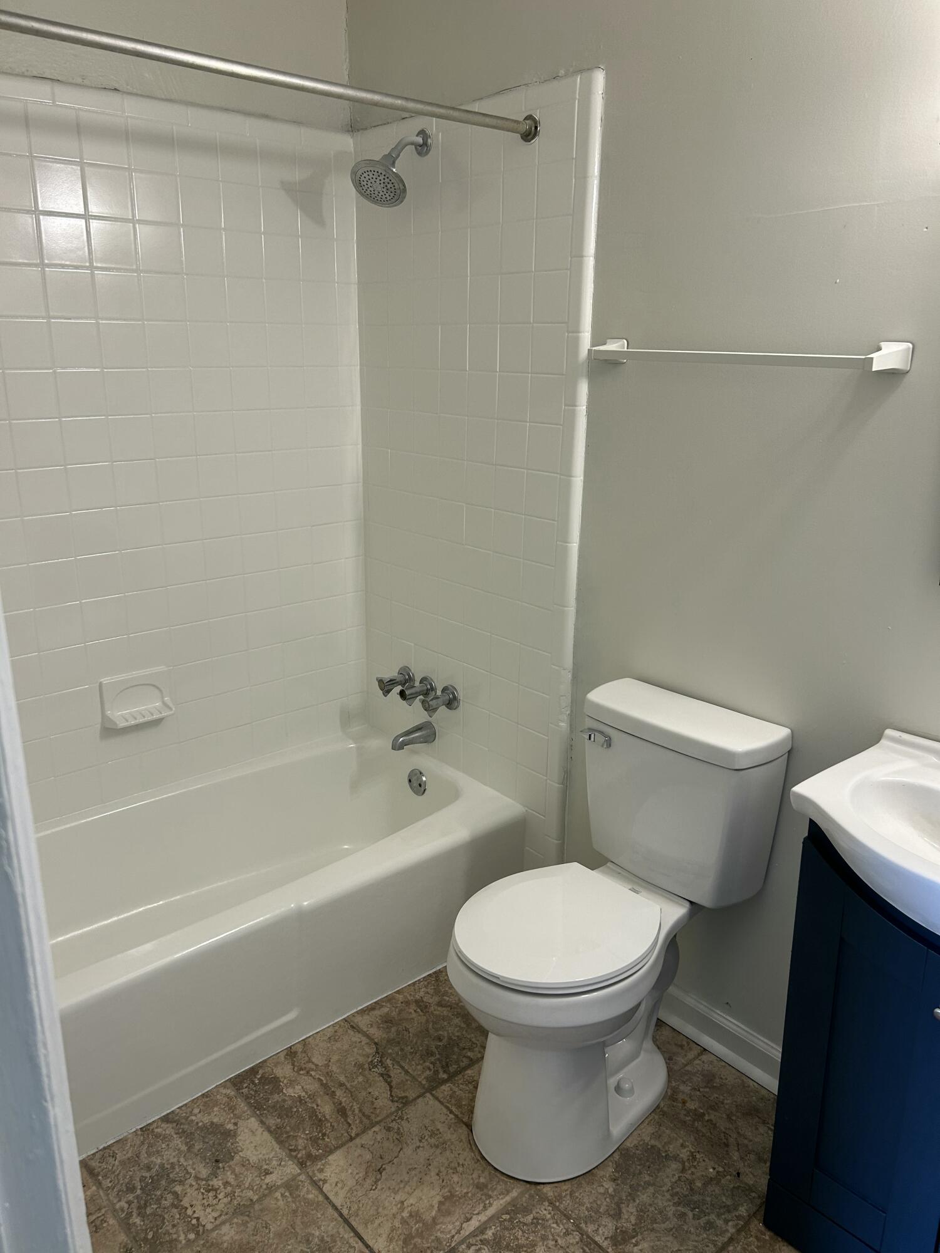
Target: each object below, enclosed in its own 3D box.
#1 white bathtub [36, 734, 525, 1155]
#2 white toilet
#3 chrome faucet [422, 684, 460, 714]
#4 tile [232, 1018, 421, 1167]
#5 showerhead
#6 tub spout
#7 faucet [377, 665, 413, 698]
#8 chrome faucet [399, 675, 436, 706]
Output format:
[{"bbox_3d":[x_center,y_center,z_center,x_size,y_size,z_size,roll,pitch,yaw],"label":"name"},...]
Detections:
[{"bbox_3d":[-0.658,0.705,2.304,1.524,0.359,0.723,-14,22,-39],"label":"white bathtub"},{"bbox_3d":[0.237,0.606,1.875,0.655,0.819,0.412,-14,22,-39],"label":"white toilet"},{"bbox_3d":[-0.083,0.207,2.582,0.095,0.075,0.074,-14,22,-39],"label":"chrome faucet"},{"bbox_3d":[-0.302,0.993,2.004,0.300,0.010,0.298,-14,22,-39],"label":"tile"},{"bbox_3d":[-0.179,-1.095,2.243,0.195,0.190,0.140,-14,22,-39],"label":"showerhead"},{"bbox_3d":[-0.161,0.321,2.669,0.143,0.053,0.048,-14,22,-39],"label":"tub spout"},{"bbox_3d":[-0.220,0.160,2.731,0.095,0.075,0.075,-14,22,-39],"label":"faucet"},{"bbox_3d":[-0.149,0.184,2.654,0.095,0.075,0.075,-14,22,-39],"label":"chrome faucet"}]

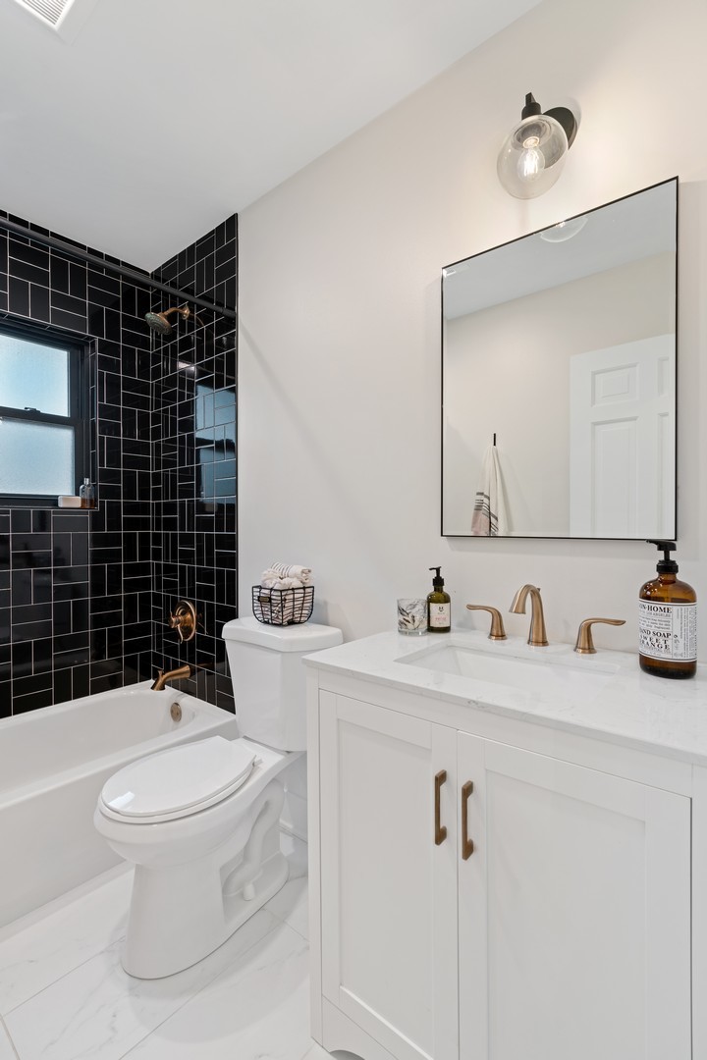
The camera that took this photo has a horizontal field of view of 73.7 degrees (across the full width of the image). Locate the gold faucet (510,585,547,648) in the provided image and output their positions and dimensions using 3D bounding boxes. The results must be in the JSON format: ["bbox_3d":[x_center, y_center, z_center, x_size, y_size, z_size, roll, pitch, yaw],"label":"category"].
[{"bbox_3d":[0.410,0.202,1.097,0.049,0.152,0.180,0,0,40],"label":"gold faucet"}]

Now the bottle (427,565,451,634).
[{"bbox_3d":[0.236,0.189,1.300,0.064,0.177,0.066,0,0,15],"label":"bottle"}]

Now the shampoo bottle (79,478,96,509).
[{"bbox_3d":[-1.273,-0.176,2.254,0.062,0.152,0.062,0,1,40],"label":"shampoo bottle"}]

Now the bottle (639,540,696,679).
[{"bbox_3d":[0.610,0.149,0.915,0.095,0.257,0.093,0,0,-1],"label":"bottle"}]

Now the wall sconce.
[{"bbox_3d":[0.421,-0.900,1.100,0.153,0.240,0.182,0,1,40],"label":"wall sconce"}]

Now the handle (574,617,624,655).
[{"bbox_3d":[0.551,0.238,1.058,0.106,0.078,0.048,0,0,45],"label":"handle"}]

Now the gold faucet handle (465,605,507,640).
[{"bbox_3d":[0.347,0.240,1.236,0.115,0.077,0.048,0,1,40],"label":"gold faucet handle"}]

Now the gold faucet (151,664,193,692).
[{"bbox_3d":[-0.829,0.677,2.160,0.063,0.094,0.176,0,1,40],"label":"gold faucet"}]

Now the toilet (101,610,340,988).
[{"bbox_3d":[-0.403,0.734,1.447,0.440,0.790,0.705,0,1,40],"label":"toilet"}]

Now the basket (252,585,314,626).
[{"bbox_3d":[-0.244,0.259,1.650,0.150,0.124,0.152,0,0,40],"label":"basket"}]

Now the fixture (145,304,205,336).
[{"bbox_3d":[-0.848,-0.969,2.134,0.116,0.160,0.200,0,0,40],"label":"fixture"}]

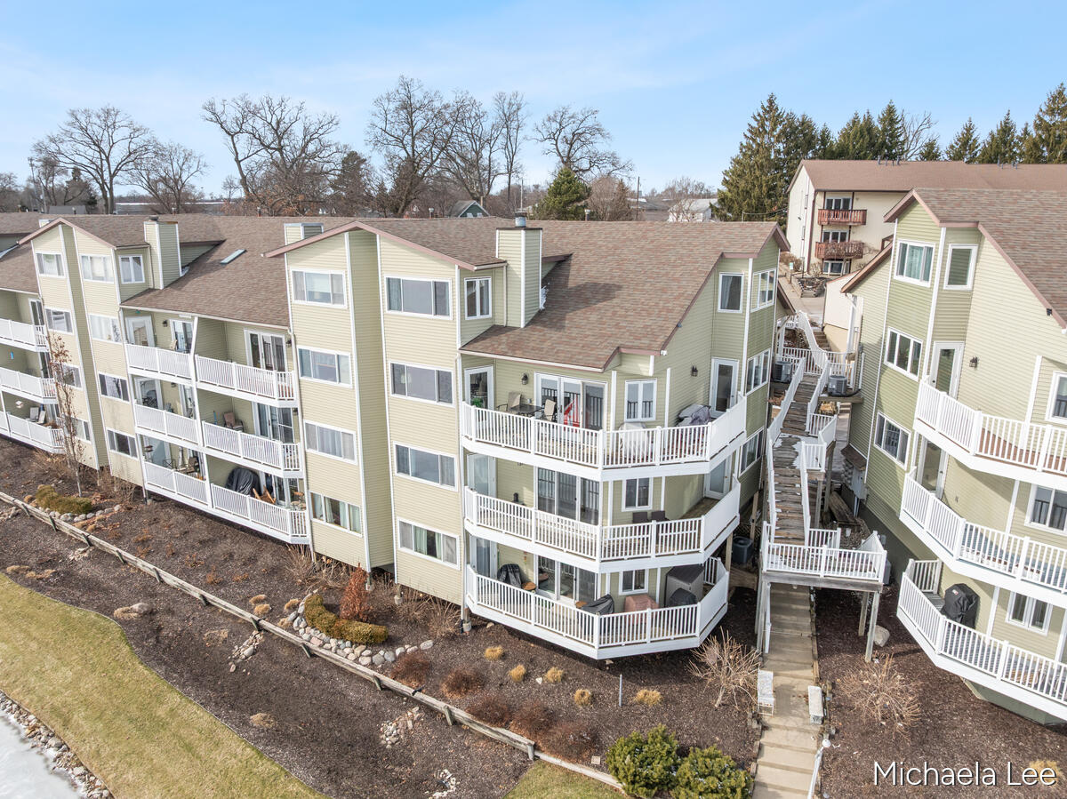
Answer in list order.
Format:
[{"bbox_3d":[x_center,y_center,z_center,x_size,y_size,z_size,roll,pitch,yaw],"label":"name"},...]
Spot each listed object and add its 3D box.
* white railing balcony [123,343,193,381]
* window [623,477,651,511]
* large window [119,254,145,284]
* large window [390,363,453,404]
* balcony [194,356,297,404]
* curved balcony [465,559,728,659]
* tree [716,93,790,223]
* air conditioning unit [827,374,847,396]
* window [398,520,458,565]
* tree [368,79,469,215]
[{"bbox_3d":[-16.134,-1.715,33.467,5.764,1.472,2.110,9,17,33],"label":"white railing balcony"},{"bbox_3d":[3.166,2.791,22.382,0.990,1.230,0.150,-3,15,-11],"label":"window"},{"bbox_3d":[-18.048,-5.842,33.251,0.970,1.215,0.150,-9,17,-30],"label":"large window"},{"bbox_3d":[-3.604,-0.506,23.864,2.698,1.172,0.150,10,18,33],"label":"large window"},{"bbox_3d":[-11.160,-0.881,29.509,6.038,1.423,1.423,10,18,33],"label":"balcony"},{"bbox_3d":[2.254,6.438,24.040,8.514,1.405,4.429,-3,15,-11],"label":"curved balcony"},{"bbox_3d":[22.135,-22.204,74.852,9.000,16.506,9.000,0,14,0],"label":"tree"},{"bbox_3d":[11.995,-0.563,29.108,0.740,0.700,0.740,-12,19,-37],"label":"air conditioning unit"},{"bbox_3d":[-3.585,4.926,25.304,2.698,1.172,0.150,10,18,33],"label":"window"},{"bbox_3d":[-12.388,-25.446,82.240,12.400,19.397,12.400,0,14,0],"label":"tree"}]

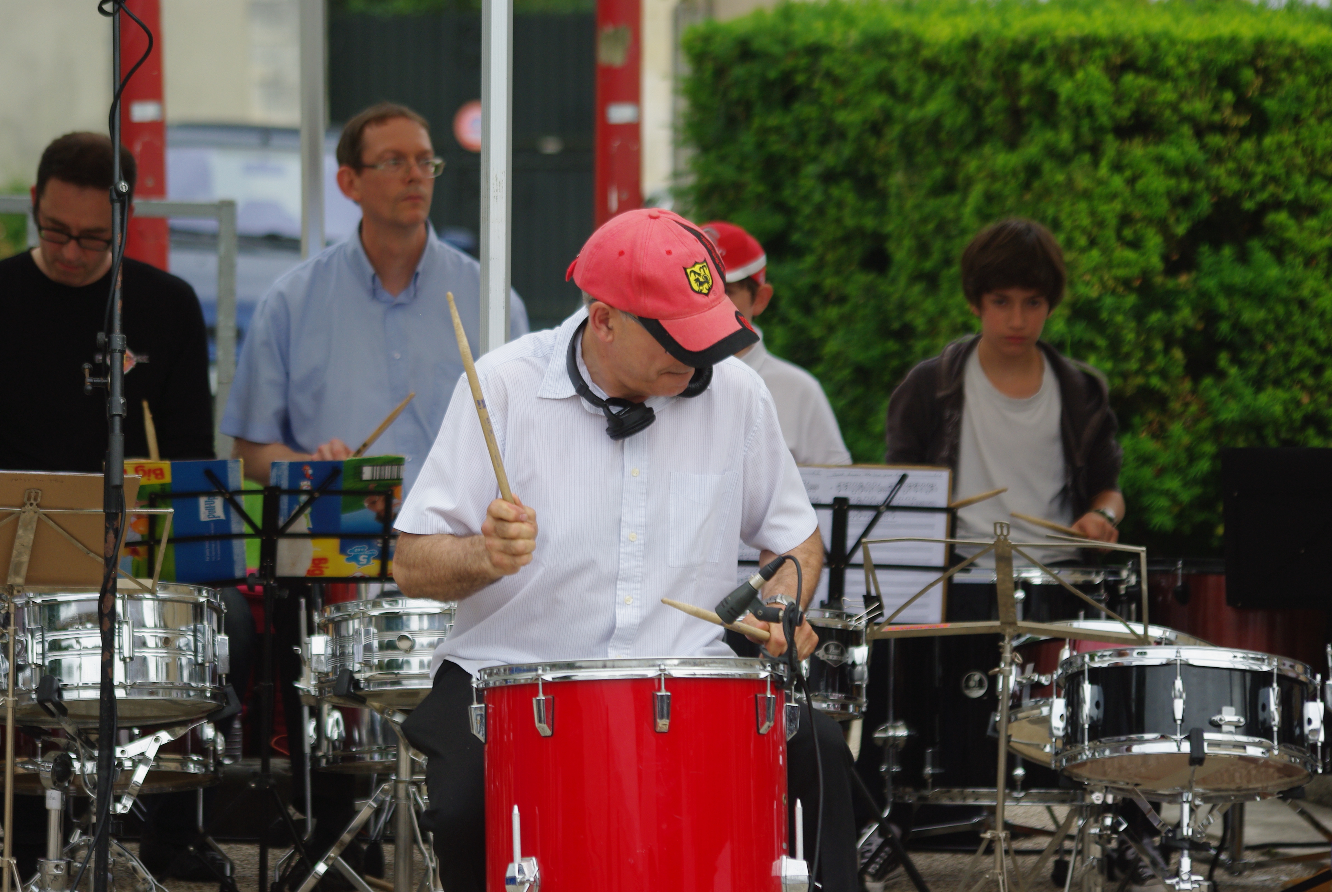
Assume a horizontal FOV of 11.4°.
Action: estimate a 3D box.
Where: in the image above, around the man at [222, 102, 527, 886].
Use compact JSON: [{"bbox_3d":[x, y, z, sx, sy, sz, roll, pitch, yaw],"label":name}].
[{"bbox_3d":[-0.526,0.090,12.500,0.620,1.460,0.750,0,0,-6],"label":"man"}]

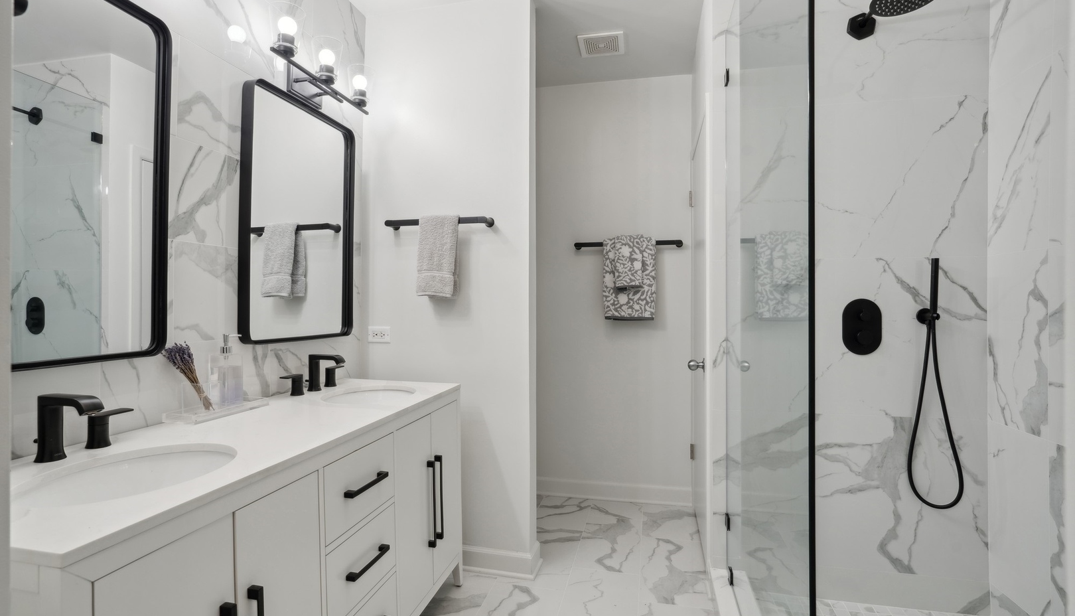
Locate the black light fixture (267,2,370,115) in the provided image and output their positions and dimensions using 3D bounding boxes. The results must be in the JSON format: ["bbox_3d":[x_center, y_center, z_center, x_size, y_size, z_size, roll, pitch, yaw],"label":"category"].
[{"bbox_3d":[-0.884,-0.980,1.962,0.169,0.220,0.595,0,0,13],"label":"black light fixture"}]

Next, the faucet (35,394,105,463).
[{"bbox_3d":[-1.066,0.272,1.090,0.145,0.148,0.052,0,0,13],"label":"faucet"}]

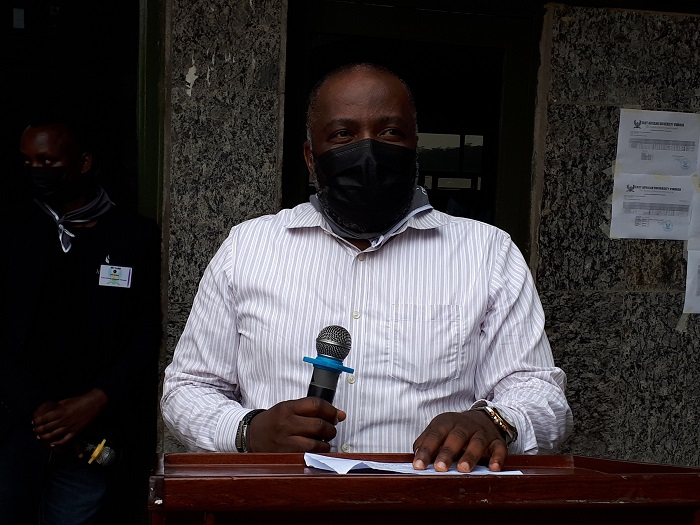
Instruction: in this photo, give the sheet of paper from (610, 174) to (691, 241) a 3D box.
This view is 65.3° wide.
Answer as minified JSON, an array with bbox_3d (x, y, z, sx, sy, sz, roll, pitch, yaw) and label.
[{"bbox_3d":[1.020,-0.185,1.840,0.297,0.210,0.003,1,3,-8],"label":"sheet of paper"}]

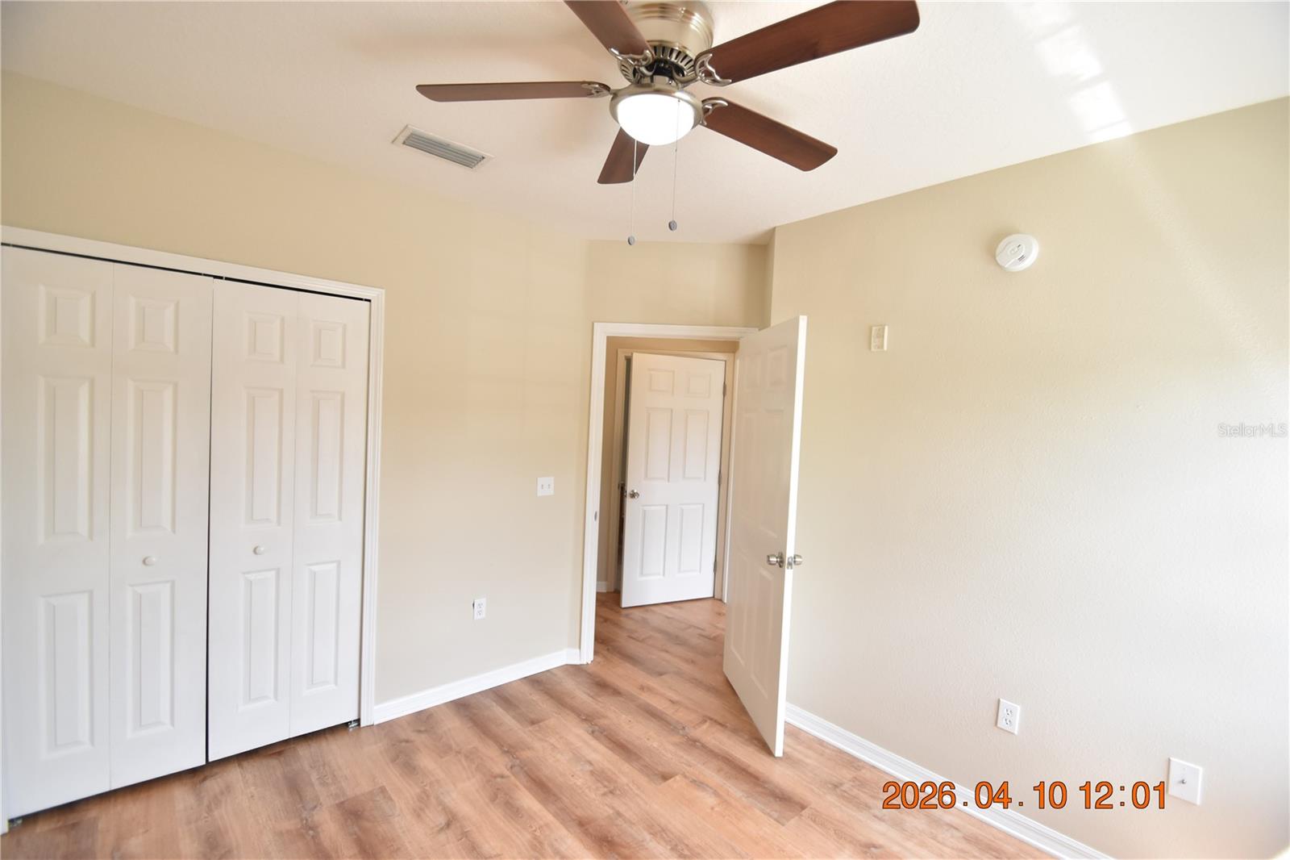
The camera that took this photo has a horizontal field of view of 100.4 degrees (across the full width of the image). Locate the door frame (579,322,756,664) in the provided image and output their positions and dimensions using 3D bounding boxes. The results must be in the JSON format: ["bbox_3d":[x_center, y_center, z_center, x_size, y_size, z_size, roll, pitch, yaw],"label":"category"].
[{"bbox_3d":[0.141,0.424,3.344,0.996,2.117,0.130,3,2,3],"label":"door frame"}]

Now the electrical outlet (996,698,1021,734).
[{"bbox_3d":[1.447,1.139,2.138,0.010,0.114,0.070,0,3,-44],"label":"electrical outlet"}]

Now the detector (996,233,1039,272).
[{"bbox_3d":[1.463,-0.695,2.111,0.045,0.140,0.140,0,3,-44],"label":"detector"}]

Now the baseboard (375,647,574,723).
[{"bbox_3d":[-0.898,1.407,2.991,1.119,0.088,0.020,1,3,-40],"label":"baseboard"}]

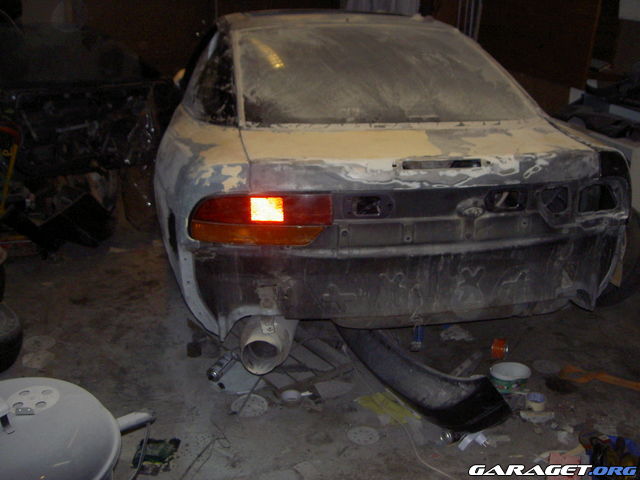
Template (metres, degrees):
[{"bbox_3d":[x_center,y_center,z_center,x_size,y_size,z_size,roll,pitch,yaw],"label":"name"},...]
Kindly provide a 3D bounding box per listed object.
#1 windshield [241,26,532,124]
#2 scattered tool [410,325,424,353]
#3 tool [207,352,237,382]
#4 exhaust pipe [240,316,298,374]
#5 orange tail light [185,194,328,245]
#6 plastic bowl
[{"bbox_3d":[0.227,-0.728,3.100,1.170,0.070,0.830,-3,40,-11],"label":"windshield"},{"bbox_3d":[0.436,0.428,3.181,0.050,0.045,0.240,5,22,9],"label":"scattered tool"},{"bbox_3d":[-0.384,0.512,2.909,0.060,0.055,0.220,8,23,18],"label":"tool"},{"bbox_3d":[-0.177,0.342,2.589,0.180,0.180,0.340,3,21,4],"label":"exhaust pipe"},{"bbox_3d":[-0.195,-0.068,2.367,0.460,0.175,0.130,0,21,-4],"label":"orange tail light"},{"bbox_3d":[0.749,0.548,2.867,0.165,0.065,0.165,1,21,0],"label":"plastic bowl"}]

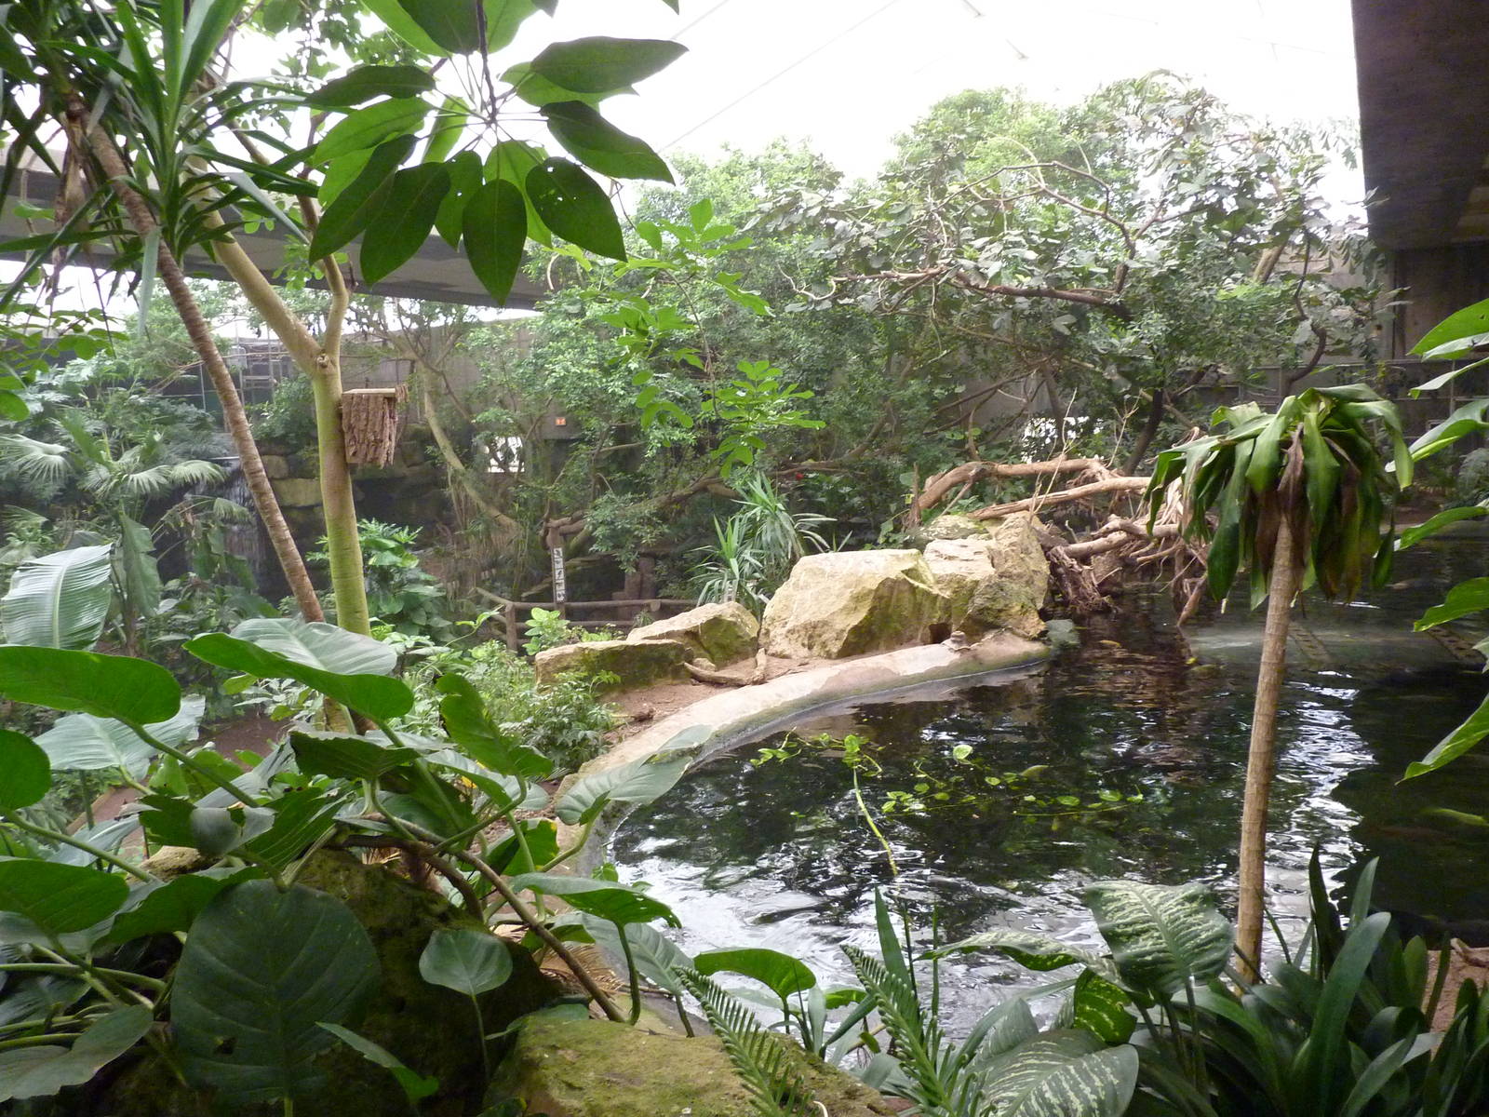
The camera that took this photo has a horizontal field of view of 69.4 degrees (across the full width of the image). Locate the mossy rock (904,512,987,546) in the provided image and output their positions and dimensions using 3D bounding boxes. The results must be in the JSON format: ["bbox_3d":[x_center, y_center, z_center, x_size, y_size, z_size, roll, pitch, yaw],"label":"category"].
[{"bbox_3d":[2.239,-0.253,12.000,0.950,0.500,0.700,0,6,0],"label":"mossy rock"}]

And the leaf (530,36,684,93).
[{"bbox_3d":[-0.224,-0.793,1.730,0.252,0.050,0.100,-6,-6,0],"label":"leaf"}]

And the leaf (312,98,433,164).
[{"bbox_3d":[-0.624,-0.718,1.805,0.234,0.040,0.080,-17,-8,12],"label":"leaf"}]

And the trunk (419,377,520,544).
[{"bbox_3d":[-4.340,-1.545,17.000,1.500,2.550,0.600,0,6,0],"label":"trunk"}]

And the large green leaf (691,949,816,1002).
[{"bbox_3d":[0.023,0.851,2.200,0.251,0.080,0.150,-4,13,23],"label":"large green leaf"}]

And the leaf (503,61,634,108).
[{"bbox_3d":[-0.299,-0.805,1.825,0.211,0.045,0.090,-2,-6,-14],"label":"leaf"}]

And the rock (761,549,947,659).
[{"bbox_3d":[1.053,0.429,10.300,1.700,0.950,1.150,0,6,-5],"label":"rock"}]

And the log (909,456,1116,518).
[{"bbox_3d":[3.256,-0.865,13.000,2.400,0.700,0.600,0,6,5],"label":"log"}]

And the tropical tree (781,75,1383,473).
[{"bbox_3d":[4.670,-3.647,15.500,7.600,5.800,4.800,0,6,0],"label":"tropical tree"}]

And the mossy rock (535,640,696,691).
[{"bbox_3d":[-1.083,0.900,8.900,1.220,0.450,0.600,2,6,18],"label":"mossy rock"}]

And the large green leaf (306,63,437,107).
[{"bbox_3d":[-0.605,-0.765,1.740,0.208,0.040,0.085,-6,-6,0],"label":"large green leaf"}]

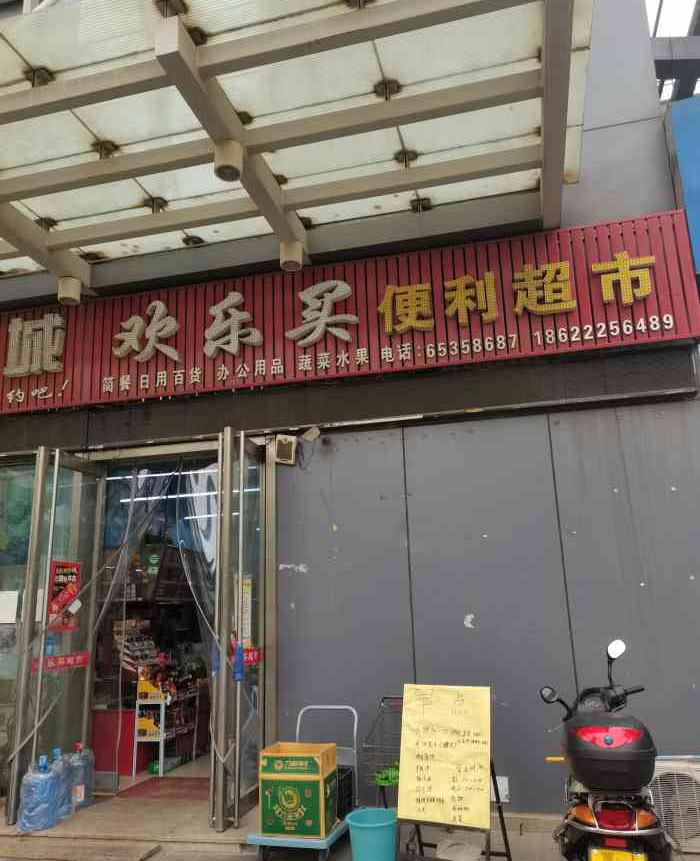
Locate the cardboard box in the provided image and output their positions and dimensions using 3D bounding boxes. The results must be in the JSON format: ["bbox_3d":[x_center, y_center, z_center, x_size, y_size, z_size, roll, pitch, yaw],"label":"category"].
[{"bbox_3d":[-0.343,2.427,4.765,0.420,0.490,0.400,-5,-15,12],"label":"cardboard box"}]

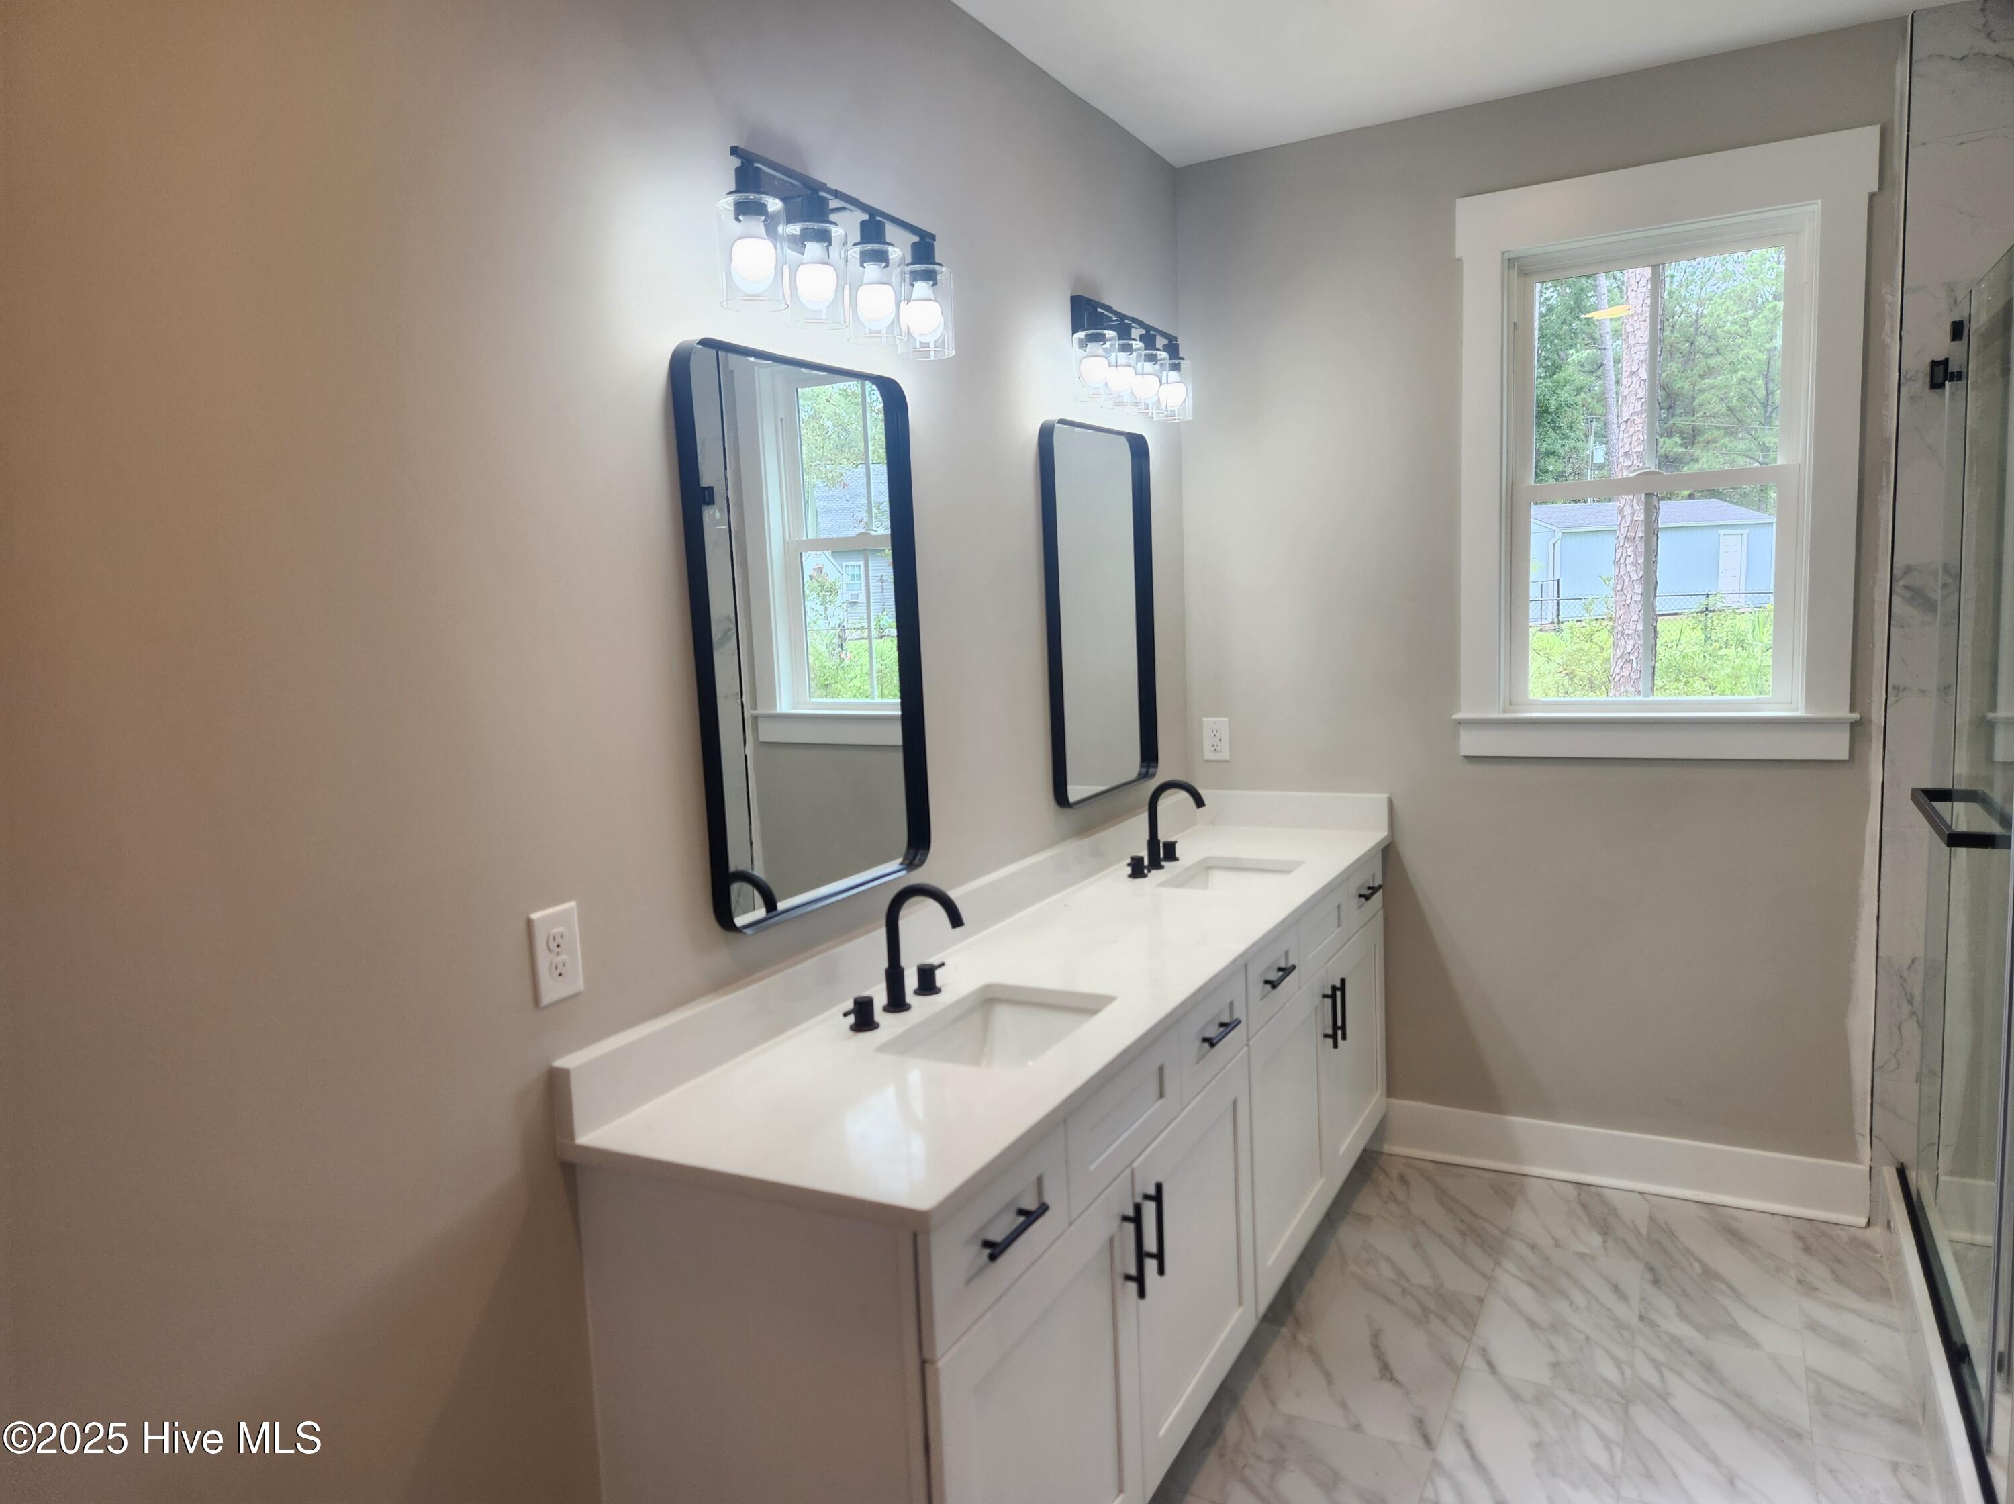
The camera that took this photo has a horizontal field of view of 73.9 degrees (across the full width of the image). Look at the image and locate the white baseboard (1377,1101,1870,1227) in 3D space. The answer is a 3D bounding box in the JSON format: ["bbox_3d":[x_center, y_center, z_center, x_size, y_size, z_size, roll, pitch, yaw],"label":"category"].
[{"bbox_3d":[1.551,1.064,3.518,1.207,0.147,0.033,1,8,28],"label":"white baseboard"}]

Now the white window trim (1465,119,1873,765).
[{"bbox_3d":[1.583,-0.693,3.299,0.911,1.421,0.115,1,8,28],"label":"white window trim"}]

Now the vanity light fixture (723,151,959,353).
[{"bbox_3d":[-0.286,-0.807,2.149,0.168,0.260,0.580,1,8,28],"label":"vanity light fixture"}]

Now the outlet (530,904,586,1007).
[{"bbox_3d":[-0.594,0.270,1.777,0.008,0.123,0.082,1,8,28],"label":"outlet"}]

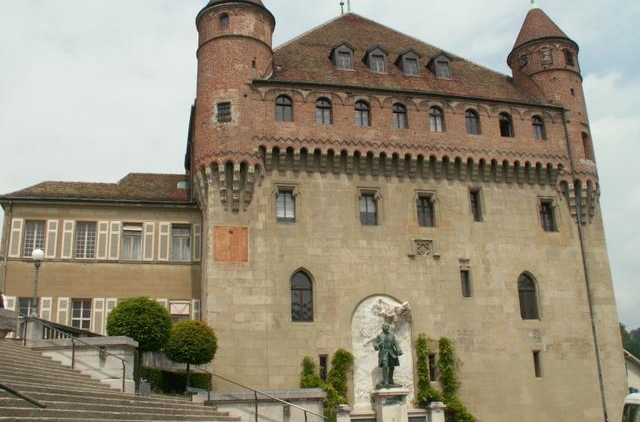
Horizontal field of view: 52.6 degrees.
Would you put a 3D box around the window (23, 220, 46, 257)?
[{"bbox_3d":[-14.683,1.450,33.397,1.035,2.051,0.150,2,-16,-14],"label":"window"}]

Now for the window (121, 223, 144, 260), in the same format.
[{"bbox_3d":[-9.779,1.622,33.811,1.014,1.949,0.200,0,-16,-7],"label":"window"}]

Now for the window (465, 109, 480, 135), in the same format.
[{"bbox_3d":[8.364,-4.842,35.556,0.948,1.562,0.300,2,-16,-15],"label":"window"}]

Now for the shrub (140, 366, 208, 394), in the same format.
[{"bbox_3d":[-5.493,6.463,24.600,2.650,1.100,1.200,2,-19,-13],"label":"shrub"}]

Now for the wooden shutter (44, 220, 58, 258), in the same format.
[{"bbox_3d":[-13.600,1.405,32.803,0.550,2.022,0.060,2,-19,-12],"label":"wooden shutter"}]

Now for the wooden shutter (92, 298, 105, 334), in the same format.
[{"bbox_3d":[-10.952,5.335,32.027,0.550,2.050,0.060,2,-19,-12],"label":"wooden shutter"}]

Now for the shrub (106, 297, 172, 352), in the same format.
[{"bbox_3d":[-6.989,4.424,25.000,2.450,2.150,2.450,2,-16,-14],"label":"shrub"}]

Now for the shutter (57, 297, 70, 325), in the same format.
[{"bbox_3d":[-12.560,5.233,31.706,0.550,2.050,0.060,2,-19,-12],"label":"shutter"}]

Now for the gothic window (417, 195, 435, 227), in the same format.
[{"bbox_3d":[5.740,-0.021,35.113,1.009,1.893,0.300,2,-16,-16],"label":"gothic window"}]

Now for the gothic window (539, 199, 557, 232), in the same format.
[{"bbox_3d":[12.617,0.325,35.893,1.083,1.729,0.300,2,-16,-15],"label":"gothic window"}]

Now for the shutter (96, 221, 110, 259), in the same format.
[{"bbox_3d":[-11.434,1.551,34.113,0.525,2.038,0.060,2,-16,-14],"label":"shutter"}]

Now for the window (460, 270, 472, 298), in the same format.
[{"bbox_3d":[7.704,3.849,34.391,0.563,1.486,0.200,2,-16,-14],"label":"window"}]

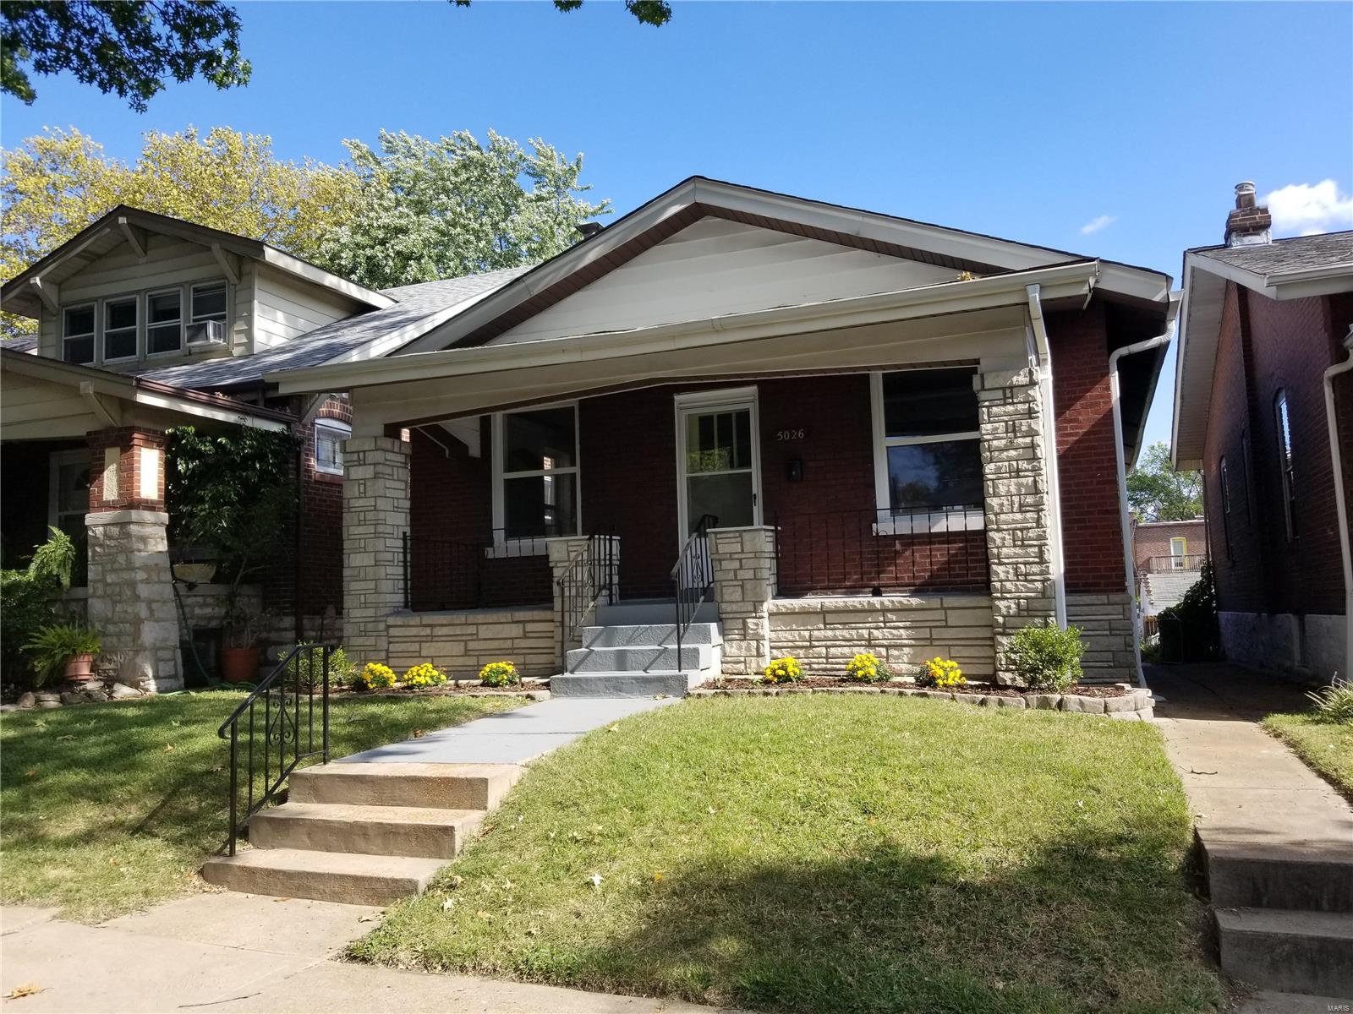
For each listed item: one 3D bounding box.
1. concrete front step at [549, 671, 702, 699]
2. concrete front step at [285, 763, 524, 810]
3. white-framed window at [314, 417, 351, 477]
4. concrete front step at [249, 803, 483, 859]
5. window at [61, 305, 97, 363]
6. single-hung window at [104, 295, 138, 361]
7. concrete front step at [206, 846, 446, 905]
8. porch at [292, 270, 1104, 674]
[{"bbox_3d":[-0.429,1.506,8.562,1.255,0.177,0.310,-4,-7,21],"label":"concrete front step"},{"bbox_3d":[-1.493,1.538,5.637,1.285,0.167,0.380,-4,-7,21],"label":"concrete front step"},{"bbox_3d":[-4.642,-0.801,13.707,0.100,0.745,0.770,-4,-6,20],"label":"white-framed window"},{"bbox_3d":[-1.605,1.677,5.311,1.285,0.169,0.340,-4,-7,21],"label":"concrete front step"},{"bbox_3d":[-9.895,-2.823,16.881,0.790,1.050,0.100,-4,-7,21],"label":"window"},{"bbox_3d":[-9.000,-2.865,16.537,0.790,1.050,0.100,-4,-7,21],"label":"single-hung window"},{"bbox_3d":[-1.710,1.814,5.010,1.290,0.143,0.330,-4,-7,21],"label":"concrete front step"},{"bbox_3d":[-0.001,0.053,10.396,8.150,3.320,2.350,-4,-7,21],"label":"porch"}]

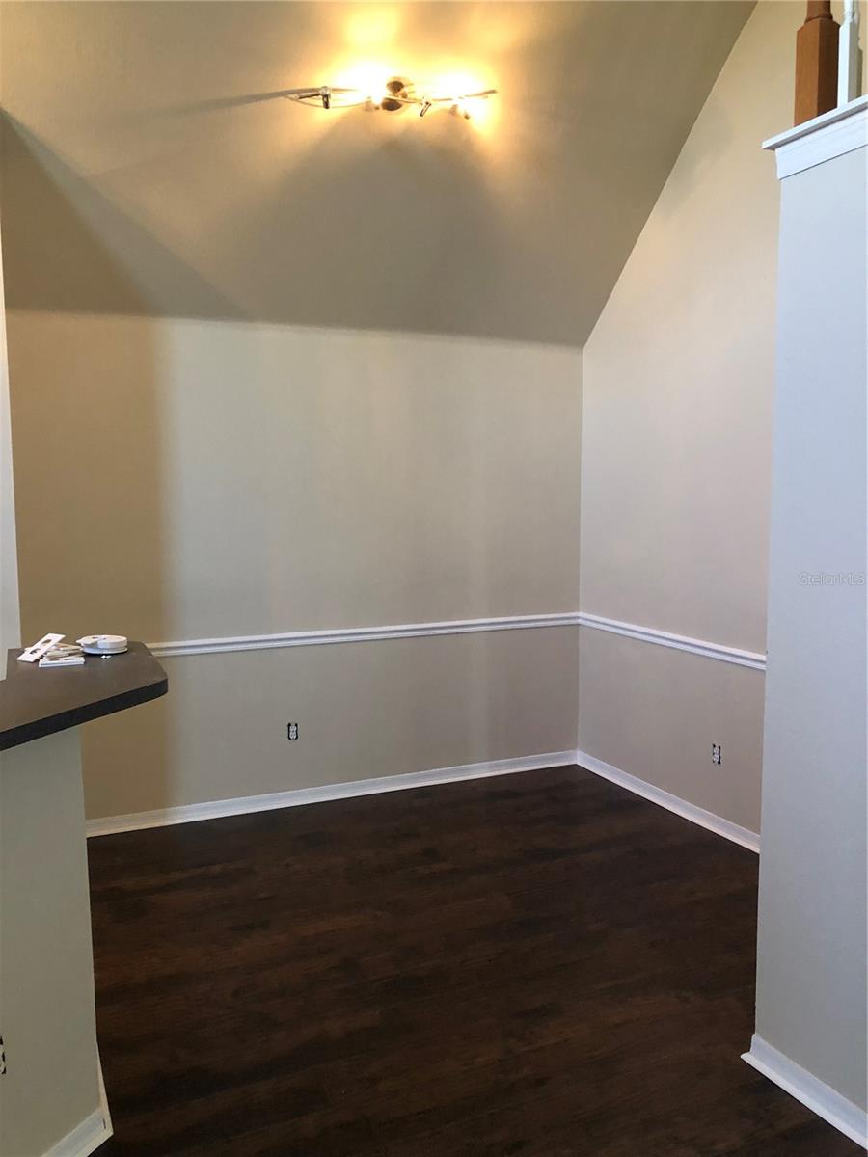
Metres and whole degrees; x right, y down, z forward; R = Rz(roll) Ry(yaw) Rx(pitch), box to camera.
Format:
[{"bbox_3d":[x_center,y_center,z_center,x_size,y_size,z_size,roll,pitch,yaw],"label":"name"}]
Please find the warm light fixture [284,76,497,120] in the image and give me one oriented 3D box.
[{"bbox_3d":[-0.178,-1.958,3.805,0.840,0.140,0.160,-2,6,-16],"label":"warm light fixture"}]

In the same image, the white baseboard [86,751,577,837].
[{"bbox_3d":[-0.441,1.130,5.012,2.858,0.082,0.024,-3,6,-24],"label":"white baseboard"}]

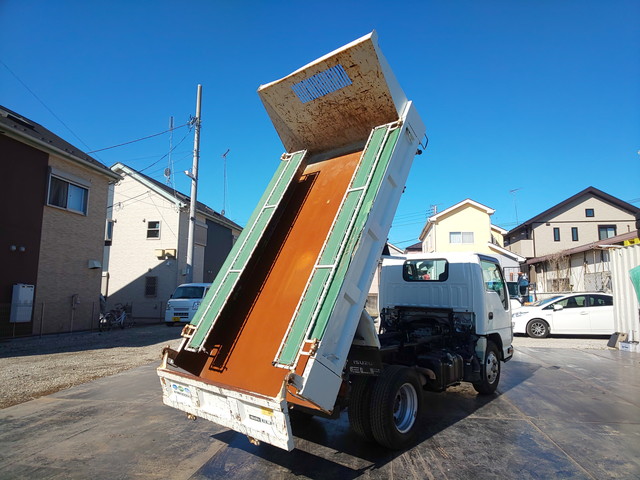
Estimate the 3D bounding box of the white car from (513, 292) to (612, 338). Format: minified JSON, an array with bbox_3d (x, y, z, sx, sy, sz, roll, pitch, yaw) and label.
[{"bbox_3d":[8.540,2.620,13.000,4.470,1.490,1.745,0,-7,3],"label":"white car"}]

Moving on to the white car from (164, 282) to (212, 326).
[{"bbox_3d":[-5.422,2.818,16.764,1.480,1.880,3.400,0,-8,4],"label":"white car"}]

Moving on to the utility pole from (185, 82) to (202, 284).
[{"bbox_3d":[-6.598,-2.123,19.288,0.420,12.600,0.420,1,-7,0],"label":"utility pole"}]

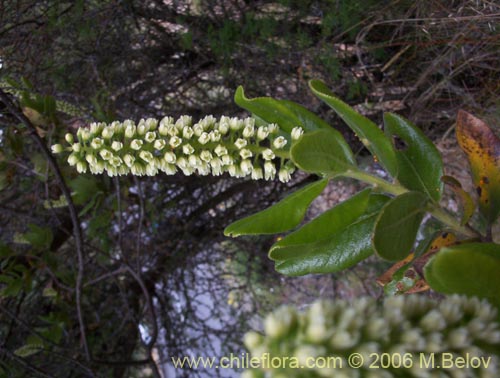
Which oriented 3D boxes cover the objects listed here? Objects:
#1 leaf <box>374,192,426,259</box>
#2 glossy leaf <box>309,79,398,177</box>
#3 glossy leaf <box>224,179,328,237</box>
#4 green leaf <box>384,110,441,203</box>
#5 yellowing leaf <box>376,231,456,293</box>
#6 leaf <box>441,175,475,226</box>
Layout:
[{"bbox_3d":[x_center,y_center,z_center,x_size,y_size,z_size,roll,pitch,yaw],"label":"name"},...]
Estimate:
[{"bbox_3d":[0.068,0.015,0.254,0.007,0.042,0.025,19,127,47],"label":"leaf"},{"bbox_3d":[0.049,-0.029,0.272,0.063,0.012,0.018,50,145,6],"label":"glossy leaf"},{"bbox_3d":[0.013,0.008,0.267,0.017,0.055,0.010,64,-177,36],"label":"glossy leaf"},{"bbox_3d":[0.079,-0.016,0.276,0.024,0.009,0.051,-36,70,32],"label":"green leaf"},{"bbox_3d":[0.080,0.035,0.274,0.019,0.043,0.012,58,-173,36],"label":"yellowing leaf"},{"bbox_3d":[0.098,0.006,0.270,0.025,0.009,0.011,68,155,9],"label":"leaf"}]

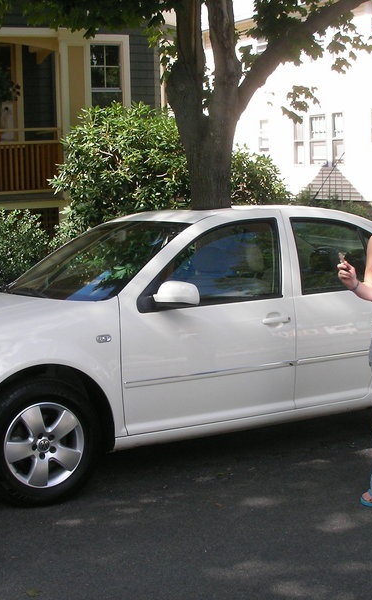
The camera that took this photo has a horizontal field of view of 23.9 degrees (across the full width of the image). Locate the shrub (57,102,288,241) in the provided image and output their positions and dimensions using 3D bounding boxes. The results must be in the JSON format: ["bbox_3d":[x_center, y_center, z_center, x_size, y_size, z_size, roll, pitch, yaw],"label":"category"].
[{"bbox_3d":[-0.194,-1.259,11.000,3.000,2.400,2.300,-4,7,-25],"label":"shrub"}]

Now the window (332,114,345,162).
[{"bbox_3d":[3.974,-4.221,22.884,0.100,1.320,0.530,-6,9,-28],"label":"window"}]

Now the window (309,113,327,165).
[{"bbox_3d":[3.489,-4.245,23.300,0.140,1.380,0.920,-4,7,-23],"label":"window"}]

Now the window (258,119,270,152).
[{"bbox_3d":[2.317,-4.825,25.917,0.100,0.950,0.660,-6,9,-28],"label":"window"}]

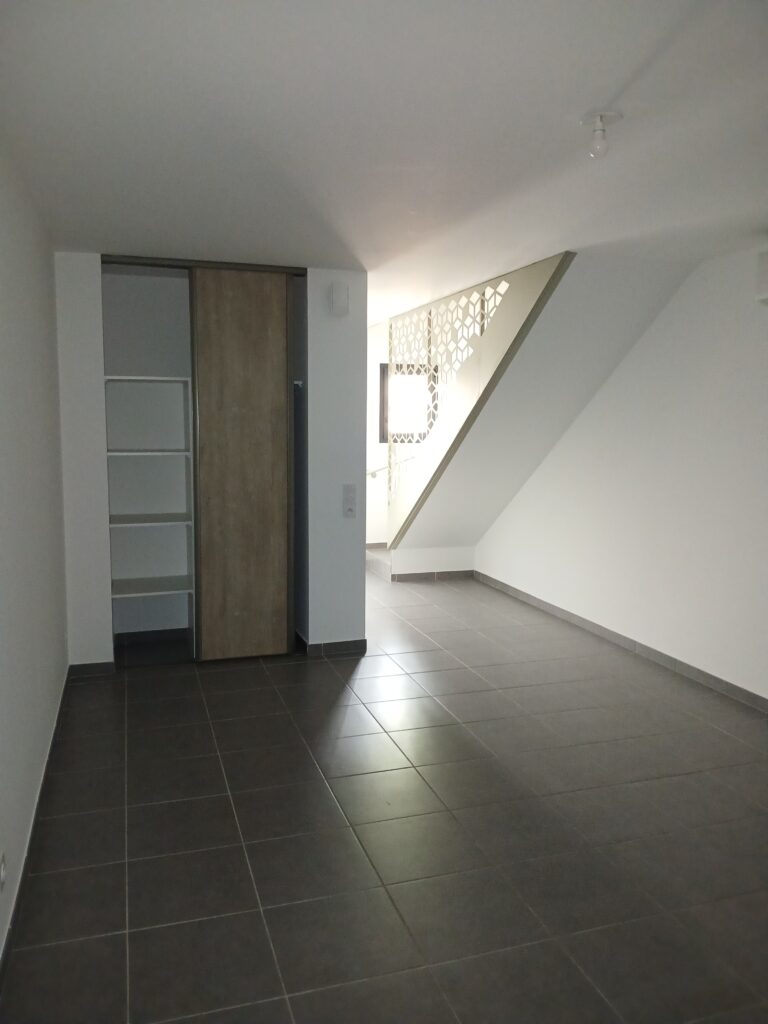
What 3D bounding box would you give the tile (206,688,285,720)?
[{"bbox_3d":[-0.759,1.061,4.235,0.405,0.012,0.405,-2,7,-18],"label":"tile"}]

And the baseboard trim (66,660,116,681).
[{"bbox_3d":[-1.873,1.009,4.938,0.279,0.080,0.012,-2,7,-18],"label":"baseboard trim"}]

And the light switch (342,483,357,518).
[{"bbox_3d":[-0.224,-0.068,5.046,0.084,0.222,0.013,-1,7,-18],"label":"light switch"}]

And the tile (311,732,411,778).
[{"bbox_3d":[-0.122,1.161,3.660,0.414,0.010,0.414,-2,7,-18],"label":"tile"}]

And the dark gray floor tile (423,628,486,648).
[{"bbox_3d":[0.578,0.978,5.793,0.430,0.010,0.430,-2,7,-18],"label":"dark gray floor tile"}]

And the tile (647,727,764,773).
[{"bbox_3d":[1.565,1.143,3.724,0.405,0.012,0.405,-2,7,-18],"label":"tile"}]

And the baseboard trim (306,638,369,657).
[{"bbox_3d":[-0.317,0.928,5.244,0.403,0.085,0.012,-2,7,-18],"label":"baseboard trim"}]

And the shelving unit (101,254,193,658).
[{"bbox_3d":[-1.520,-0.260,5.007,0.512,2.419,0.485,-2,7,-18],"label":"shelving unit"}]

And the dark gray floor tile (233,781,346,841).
[{"bbox_3d":[-0.384,1.199,3.091,0.405,0.012,0.405,-2,7,-18],"label":"dark gray floor tile"}]

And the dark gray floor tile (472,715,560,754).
[{"bbox_3d":[0.660,1.119,3.852,0.405,0.012,0.405,-2,7,-18],"label":"dark gray floor tile"}]

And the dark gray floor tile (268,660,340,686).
[{"bbox_3d":[-0.518,1.058,4.992,0.430,0.010,0.430,-2,7,-18],"label":"dark gray floor tile"}]

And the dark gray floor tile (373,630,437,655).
[{"bbox_3d":[0.169,0.990,5.661,0.430,0.010,0.430,-2,7,-18],"label":"dark gray floor tile"}]

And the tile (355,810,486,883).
[{"bbox_3d":[0.141,1.284,2.958,0.430,0.010,0.430,-2,7,-18],"label":"tile"}]

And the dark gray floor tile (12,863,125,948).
[{"bbox_3d":[-1.002,1.273,2.483,0.321,0.012,0.404,-1,7,-18],"label":"dark gray floor tile"}]

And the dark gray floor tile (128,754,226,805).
[{"bbox_3d":[-0.905,1.169,3.360,0.412,0.012,0.404,-1,7,-18],"label":"dark gray floor tile"}]

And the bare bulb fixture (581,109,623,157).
[{"bbox_3d":[0.683,-1.179,2.425,0.125,0.120,0.125,1,7,0],"label":"bare bulb fixture"}]

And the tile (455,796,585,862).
[{"bbox_3d":[0.527,1.234,2.986,0.412,0.012,0.404,-1,7,-18],"label":"tile"}]

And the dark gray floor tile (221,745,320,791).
[{"bbox_3d":[-0.512,1.159,3.490,0.412,0.012,0.404,-1,7,-18],"label":"dark gray floor tile"}]

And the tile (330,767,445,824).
[{"bbox_3d":[0.006,1.188,3.217,0.405,0.012,0.405,-2,7,-18],"label":"tile"}]

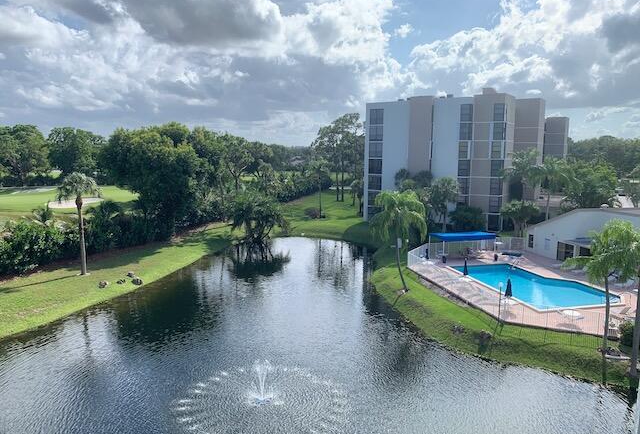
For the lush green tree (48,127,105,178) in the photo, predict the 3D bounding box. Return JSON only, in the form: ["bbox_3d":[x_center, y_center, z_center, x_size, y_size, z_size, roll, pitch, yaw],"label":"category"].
[{"bbox_3d":[-83.224,-20.876,164.702,19.140,19.260,17.230,0,8,0],"label":"lush green tree"}]

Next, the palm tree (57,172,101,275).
[{"bbox_3d":[-23.856,0.673,47.681,4.380,10.133,4.243,1,8,0],"label":"palm tree"}]

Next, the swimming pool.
[{"bbox_3d":[19.409,6.309,43.991,9.400,0.600,14.200,-1,8,-13],"label":"swimming pool"}]

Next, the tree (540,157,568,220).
[{"bbox_3d":[41.130,-4.860,84.311,4.715,10.849,4.567,1,8,0],"label":"tree"}]

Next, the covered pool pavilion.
[{"bbox_3d":[16.021,3.289,53.602,6.700,2.750,3.100,-2,8,-16],"label":"covered pool pavilion"}]

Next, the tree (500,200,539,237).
[{"bbox_3d":[27.804,0.294,66.994,5.084,5.385,4.925,1,8,0],"label":"tree"}]

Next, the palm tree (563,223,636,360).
[{"bbox_3d":[17.225,4.274,29.801,4.310,8.330,4.310,0,8,0],"label":"palm tree"}]

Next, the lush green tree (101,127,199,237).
[{"bbox_3d":[-24.526,-5.088,69.147,13.533,15.019,11.982,1,8,0],"label":"lush green tree"}]

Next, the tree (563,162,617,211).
[{"bbox_3d":[49.771,-5.035,88.775,9.574,10.153,9.275,1,8,0],"label":"tree"}]

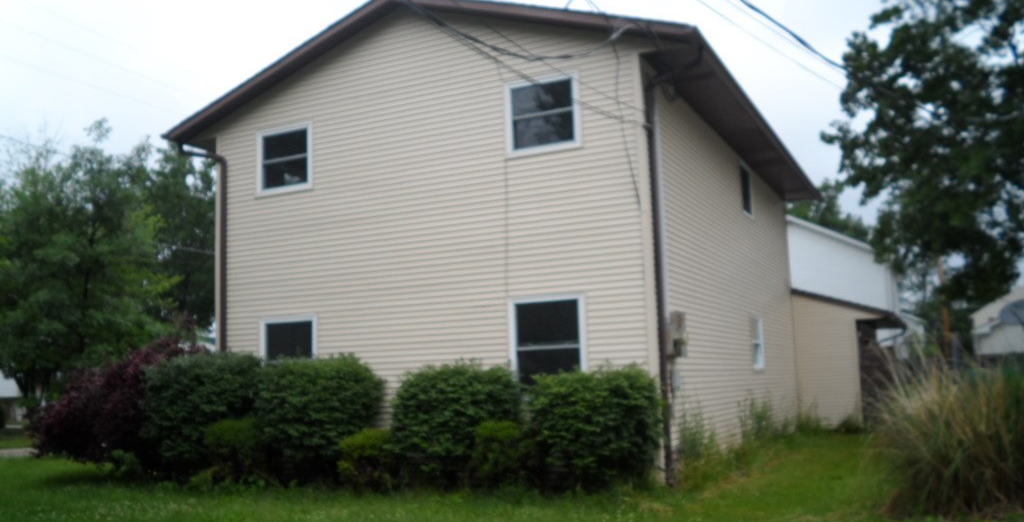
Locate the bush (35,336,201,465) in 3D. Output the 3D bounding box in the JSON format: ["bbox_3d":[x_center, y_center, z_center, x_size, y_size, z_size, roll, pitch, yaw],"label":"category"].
[{"bbox_3d":[-6.518,2.368,14.745,2.750,2.221,2.337,-5,-8,26],"label":"bush"}]

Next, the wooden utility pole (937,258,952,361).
[{"bbox_3d":[20.014,2.436,41.305,0.270,7.600,0.270,-5,-8,26],"label":"wooden utility pole"}]

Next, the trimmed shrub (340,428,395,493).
[{"bbox_3d":[-1.817,2.494,11.110,0.700,0.799,0.665,-1,-7,0],"label":"trimmed shrub"}]

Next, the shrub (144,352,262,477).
[{"bbox_3d":[-4.743,2.341,13.615,1.719,1.894,1.548,-5,-8,26],"label":"shrub"}]

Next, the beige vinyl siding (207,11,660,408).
[{"bbox_3d":[-1.622,-0.428,13.549,7.761,7.012,0.150,-5,-8,26],"label":"beige vinyl siding"}]

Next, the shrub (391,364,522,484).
[{"bbox_3d":[-0.737,2.152,11.731,1.675,1.584,1.554,-1,-7,0],"label":"shrub"}]

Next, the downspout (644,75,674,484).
[{"bbox_3d":[1.736,0.151,10.450,0.065,4.820,0.085,-6,-9,25],"label":"downspout"}]

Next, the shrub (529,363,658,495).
[{"bbox_3d":[1.024,2.042,10.914,1.603,1.504,1.487,-1,-7,0],"label":"shrub"}]

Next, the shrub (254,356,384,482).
[{"bbox_3d":[-2.736,2.235,12.672,1.743,1.761,1.618,-1,-7,0],"label":"shrub"}]

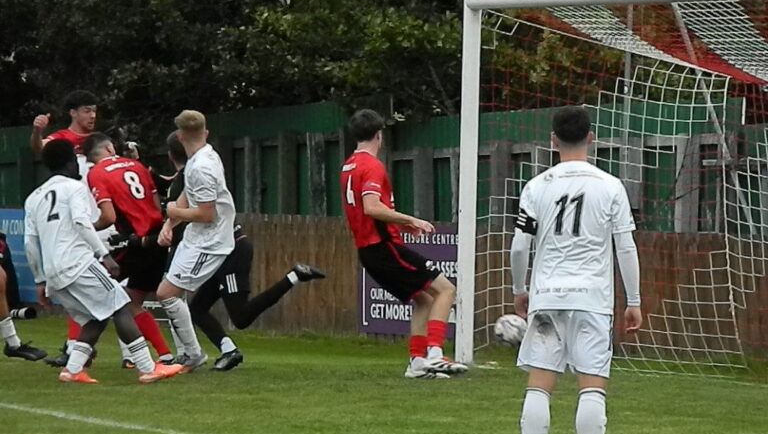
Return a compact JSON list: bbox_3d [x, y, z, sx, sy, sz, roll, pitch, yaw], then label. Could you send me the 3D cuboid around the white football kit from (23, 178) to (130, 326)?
[{"bbox_3d":[-1.903,0.202,38.300,0.520,0.920,0.450,1,0,38],"label":"white football kit"}]

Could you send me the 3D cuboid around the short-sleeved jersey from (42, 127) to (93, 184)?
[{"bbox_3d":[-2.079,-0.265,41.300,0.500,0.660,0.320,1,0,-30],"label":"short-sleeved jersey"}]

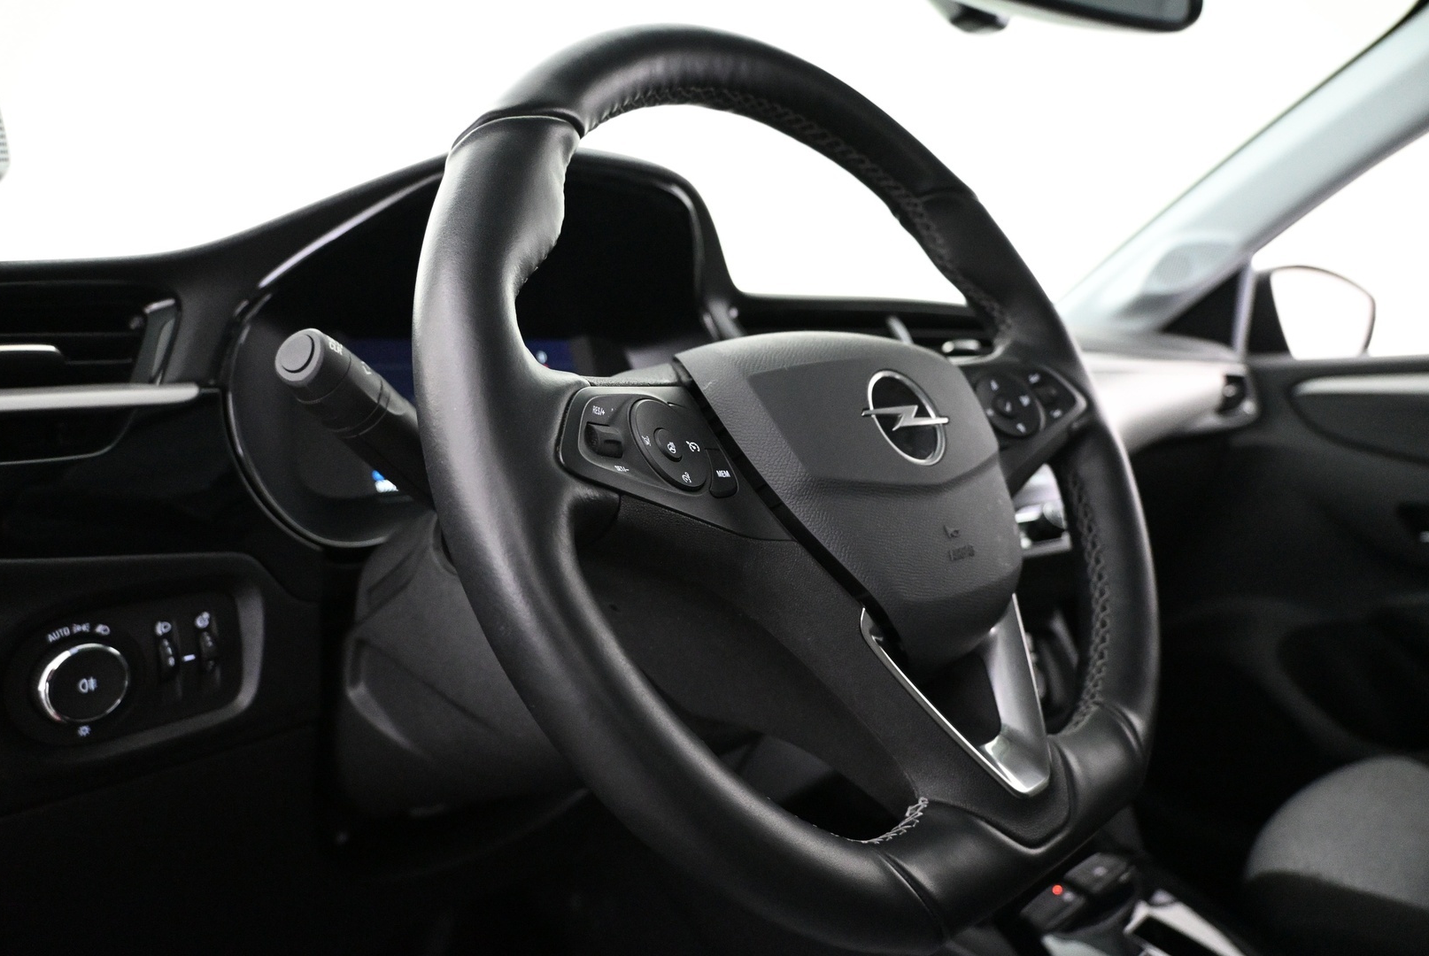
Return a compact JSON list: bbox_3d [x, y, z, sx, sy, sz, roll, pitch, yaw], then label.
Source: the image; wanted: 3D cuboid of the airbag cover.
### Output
[{"bbox_3d":[0.070,0.001,0.384,0.174,0.140,0.042,-9,-14,-44],"label":"airbag cover"}]

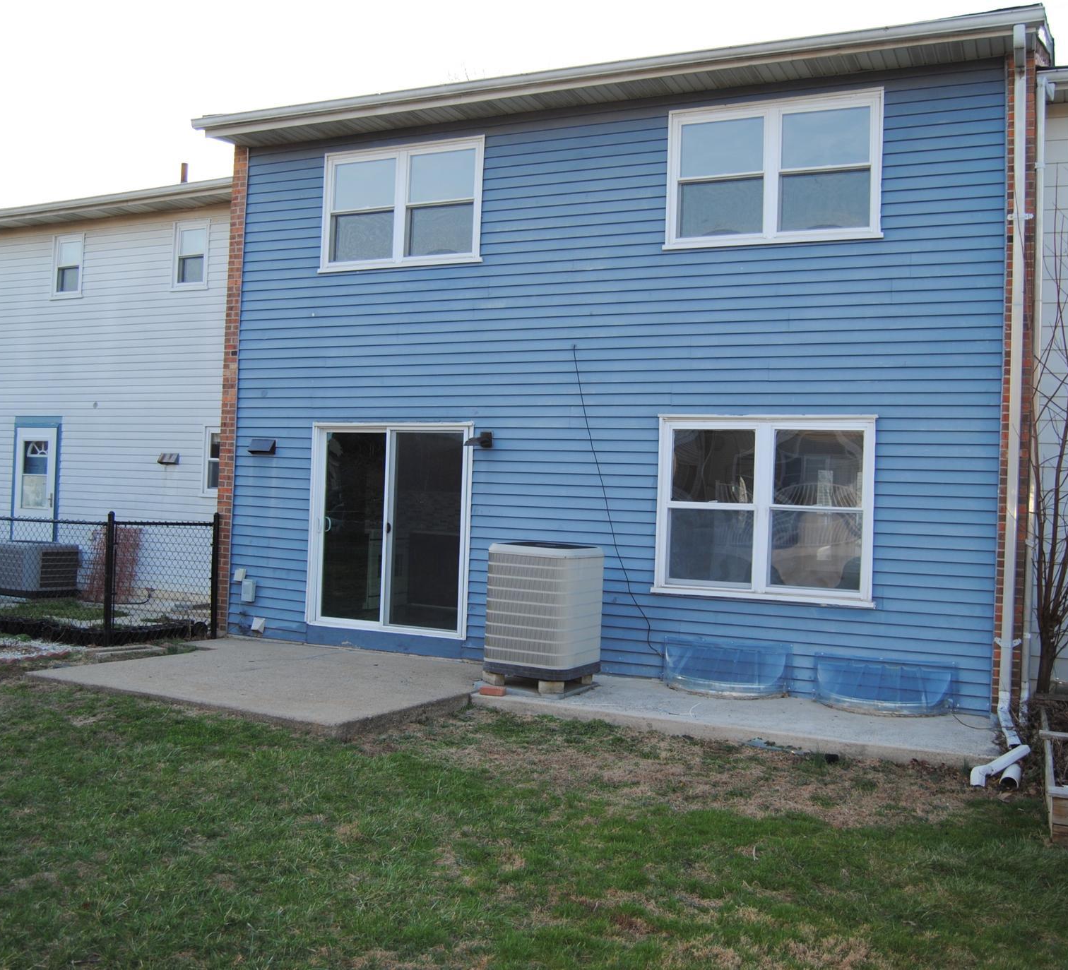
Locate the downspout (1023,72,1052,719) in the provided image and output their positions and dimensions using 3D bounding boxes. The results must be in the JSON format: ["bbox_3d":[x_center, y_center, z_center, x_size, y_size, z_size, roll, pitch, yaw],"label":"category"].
[{"bbox_3d":[4.195,-0.755,9.053,0.130,5.400,0.140,2,-1,24],"label":"downspout"}]

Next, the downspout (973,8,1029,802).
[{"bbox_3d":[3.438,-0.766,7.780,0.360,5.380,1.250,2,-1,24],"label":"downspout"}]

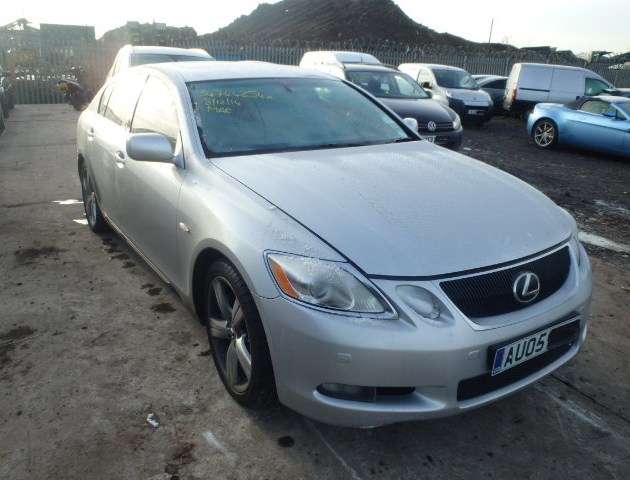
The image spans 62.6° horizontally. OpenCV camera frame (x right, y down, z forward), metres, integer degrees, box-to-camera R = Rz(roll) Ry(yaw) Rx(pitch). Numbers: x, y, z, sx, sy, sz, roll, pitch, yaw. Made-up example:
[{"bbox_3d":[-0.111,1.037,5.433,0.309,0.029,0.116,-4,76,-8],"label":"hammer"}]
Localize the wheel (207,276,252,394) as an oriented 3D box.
[{"bbox_3d":[-0.289,0.382,2.267,0.200,0.490,0.490,-10,21,-29],"label":"wheel"}]

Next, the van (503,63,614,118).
[{"bbox_3d":[8.778,-4.855,17.299,4.440,1.840,1.810,5,18,12],"label":"van"}]

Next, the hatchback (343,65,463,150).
[{"bbox_3d":[0.992,-2.379,9.374,1.750,1.480,4.170,-5,19,-20],"label":"hatchback"}]

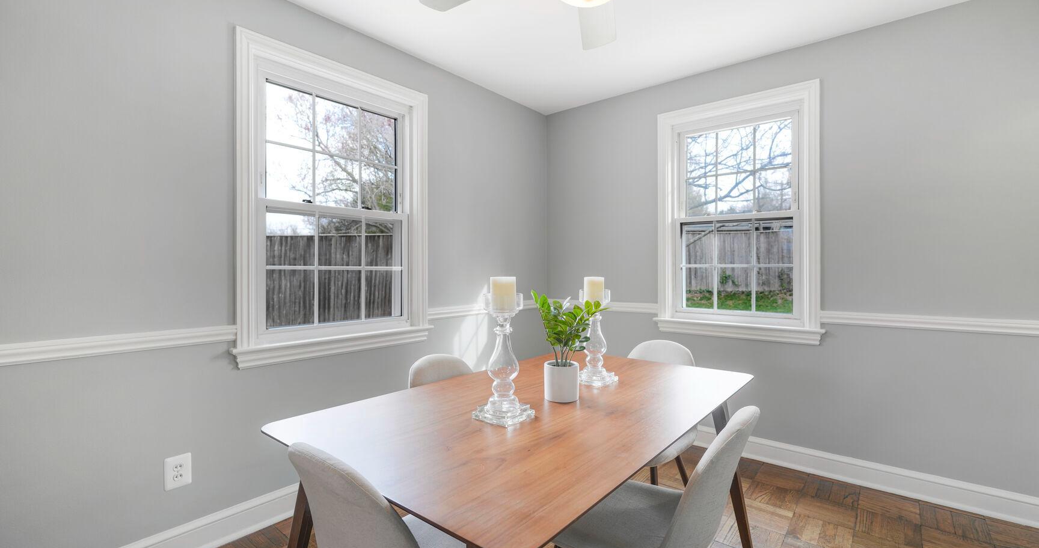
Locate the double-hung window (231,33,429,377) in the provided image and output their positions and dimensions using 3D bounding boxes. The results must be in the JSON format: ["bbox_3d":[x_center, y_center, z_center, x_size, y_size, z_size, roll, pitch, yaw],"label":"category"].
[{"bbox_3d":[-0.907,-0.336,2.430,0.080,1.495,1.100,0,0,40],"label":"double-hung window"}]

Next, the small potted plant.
[{"bbox_3d":[0.164,0.227,1.496,0.250,0.350,0.215,0,0,0],"label":"small potted plant"}]

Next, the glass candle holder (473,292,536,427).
[{"bbox_3d":[-0.043,0.229,1.291,0.125,0.348,0.125,0,0,40],"label":"glass candle holder"}]

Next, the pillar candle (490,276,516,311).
[{"bbox_3d":[-0.043,0.060,1.291,0.074,0.098,0.074,0,0,0],"label":"pillar candle"}]

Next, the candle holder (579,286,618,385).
[{"bbox_3d":[0.277,0.228,1.703,0.125,0.348,0.125,0,0,40],"label":"candle holder"}]

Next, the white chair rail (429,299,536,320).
[{"bbox_3d":[-0.187,0.241,3.283,0.028,0.070,1.160,0,0,40],"label":"white chair rail"}]

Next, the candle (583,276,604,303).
[{"bbox_3d":[0.277,0.063,1.703,0.074,0.098,0.074,0,0,0],"label":"candle"}]

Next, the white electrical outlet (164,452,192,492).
[{"bbox_3d":[-1.378,0.801,1.869,0.010,0.122,0.083,0,0,40],"label":"white electrical outlet"}]

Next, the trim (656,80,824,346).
[{"bbox_3d":[1.320,-0.346,2.877,0.985,1.485,0.080,0,0,40],"label":"trim"}]

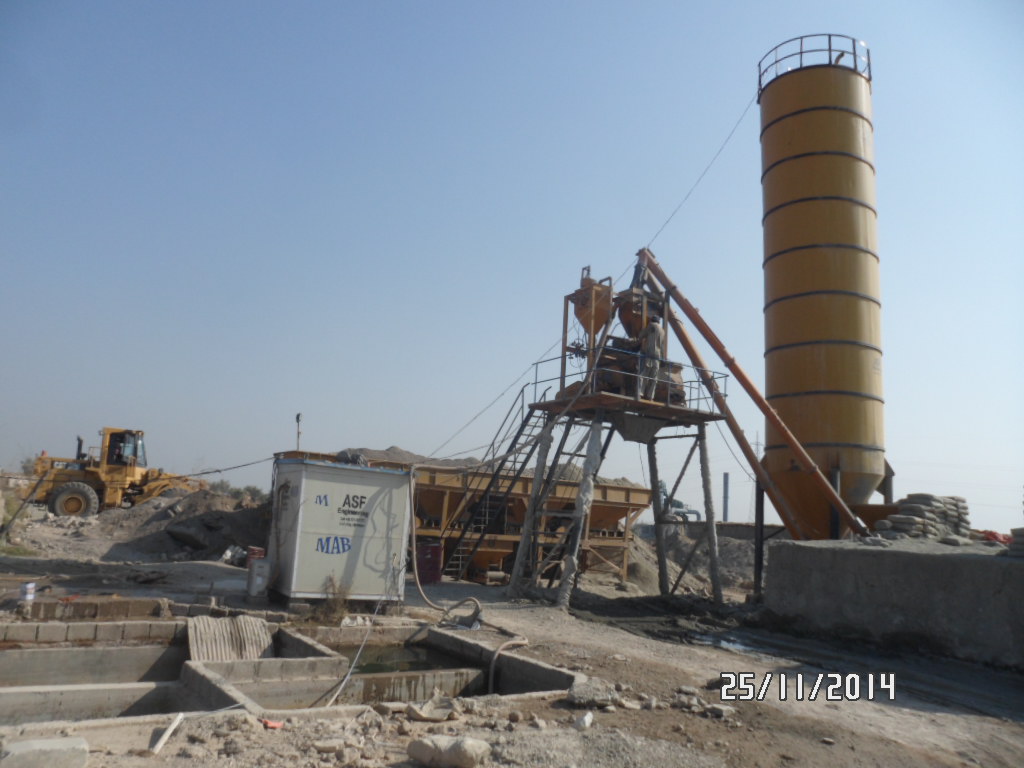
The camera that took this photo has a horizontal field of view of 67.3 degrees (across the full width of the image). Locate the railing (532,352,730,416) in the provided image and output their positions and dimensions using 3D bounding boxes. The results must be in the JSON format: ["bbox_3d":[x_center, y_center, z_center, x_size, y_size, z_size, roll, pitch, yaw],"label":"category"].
[{"bbox_3d":[2.607,0.120,16.831,3.900,0.900,2.300,10,-13,-37],"label":"railing"}]

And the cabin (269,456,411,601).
[{"bbox_3d":[-3.216,2.709,14.326,2.069,2.325,1.625,9,-12,-31],"label":"cabin"}]

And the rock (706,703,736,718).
[{"bbox_3d":[1.738,2.726,6.433,0.250,0.095,0.180,3,-10,0],"label":"rock"}]

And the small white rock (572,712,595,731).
[{"bbox_3d":[0.550,2.556,5.870,0.140,0.125,0.120,3,-10,0],"label":"small white rock"}]

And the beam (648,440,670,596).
[{"bbox_3d":[3.370,3.007,17.946,0.220,3.769,0.220,-1,-6,-38],"label":"beam"}]

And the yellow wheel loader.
[{"bbox_3d":[-13.477,3.589,27.860,6.900,3.400,2.750,4,-10,-10],"label":"yellow wheel loader"}]

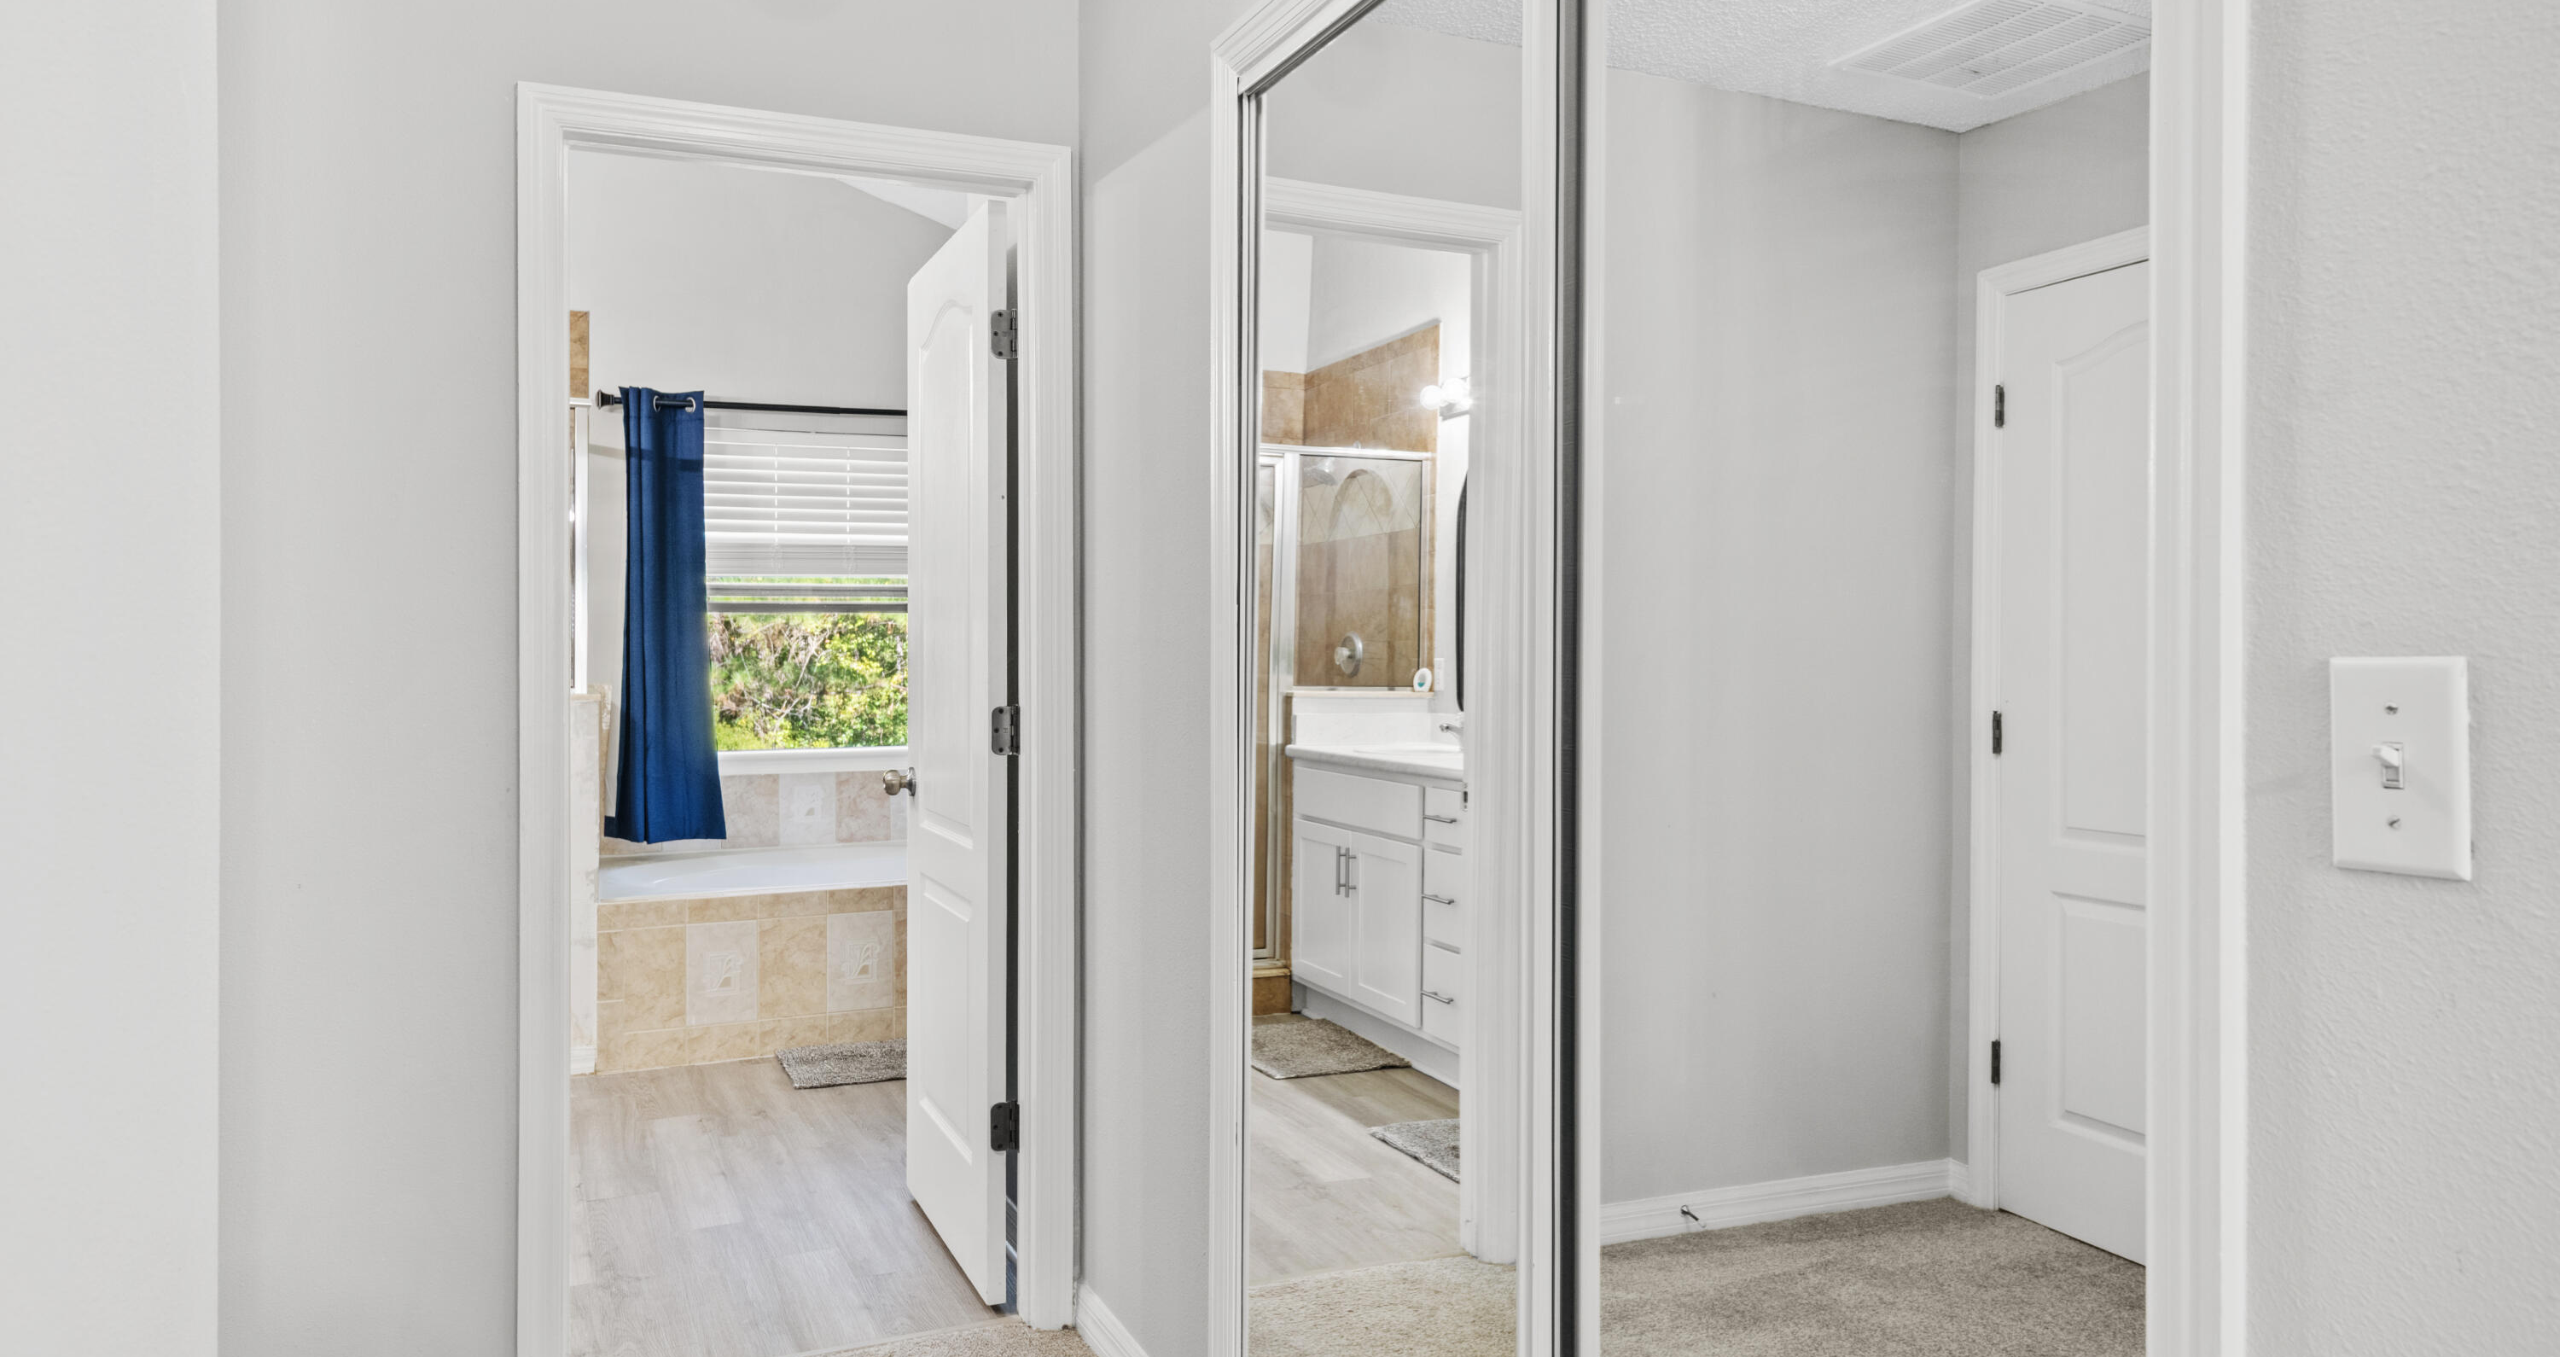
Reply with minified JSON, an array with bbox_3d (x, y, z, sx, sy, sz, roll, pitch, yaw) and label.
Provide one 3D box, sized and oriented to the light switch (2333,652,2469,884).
[{"bbox_3d":[0.583,0.046,0.895,0.018,0.115,0.070,0,1,-24],"label":"light switch"}]

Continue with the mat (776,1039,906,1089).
[{"bbox_3d":[-1.149,1.133,5.069,0.610,0.020,0.400,0,1,-24],"label":"mat"}]

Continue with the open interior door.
[{"bbox_3d":[-0.670,0.134,3.499,0.038,2.030,0.765,0,1,-24],"label":"open interior door"}]

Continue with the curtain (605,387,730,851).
[{"bbox_3d":[-2.133,-0.211,5.929,0.400,1.580,0.110,0,1,-24],"label":"curtain"}]

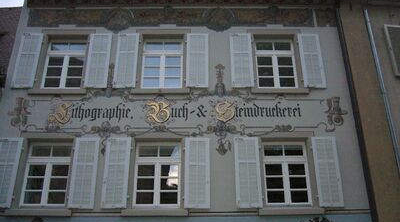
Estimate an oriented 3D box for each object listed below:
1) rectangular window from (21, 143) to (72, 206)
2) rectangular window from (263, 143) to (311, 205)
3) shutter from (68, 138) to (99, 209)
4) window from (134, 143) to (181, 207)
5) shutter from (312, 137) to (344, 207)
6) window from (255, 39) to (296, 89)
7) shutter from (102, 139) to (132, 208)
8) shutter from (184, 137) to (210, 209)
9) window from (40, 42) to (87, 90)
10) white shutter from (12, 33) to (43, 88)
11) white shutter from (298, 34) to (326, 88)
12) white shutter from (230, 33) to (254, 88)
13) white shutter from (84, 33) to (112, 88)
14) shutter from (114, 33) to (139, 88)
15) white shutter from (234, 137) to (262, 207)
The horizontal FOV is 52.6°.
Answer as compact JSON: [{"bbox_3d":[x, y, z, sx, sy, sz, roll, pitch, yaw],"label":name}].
[{"bbox_3d":[-3.880,1.629,10.358,1.135,1.667,0.100,0,-23,0],"label":"rectangular window"},{"bbox_3d":[2.213,1.617,10.392,1.140,1.667,0.100,0,-23,0],"label":"rectangular window"},{"bbox_3d":[-2.816,1.512,9.942,0.586,1.779,0.050,0,-24,-1],"label":"shutter"},{"bbox_3d":[-1.042,1.595,10.091,1.135,1.653,0.100,0,-24,-1],"label":"window"},{"bbox_3d":[3.229,1.535,10.275,0.612,1.823,0.050,0,-23,0],"label":"shutter"},{"bbox_3d":[2.132,-1.295,11.402,1.082,1.533,0.100,0,-24,-1],"label":"window"},{"bbox_3d":[-2.093,1.545,10.245,0.605,1.823,0.050,0,-23,0],"label":"shutter"},{"bbox_3d":[-0.071,1.541,10.256,0.623,1.823,0.050,0,-23,0],"label":"shutter"},{"bbox_3d":[-3.852,-1.317,11.634,1.171,1.554,0.100,0,-23,0],"label":"window"},{"bbox_3d":[-4.754,-1.401,11.215,0.582,1.738,0.050,0,-24,-1],"label":"white shutter"},{"bbox_3d":[3.198,-1.455,11.569,0.586,1.772,0.050,0,-23,0],"label":"white shutter"},{"bbox_3d":[1.190,-1.452,11.558,0.599,1.772,0.050,0,-23,0],"label":"white shutter"},{"bbox_3d":[-2.796,-1.403,11.235,0.595,1.741,0.050,0,-24,-1],"label":"white shutter"},{"bbox_3d":[-2.023,-1.404,11.242,0.591,1.742,0.050,0,-24,-1],"label":"shutter"},{"bbox_3d":[1.187,1.502,9.983,0.593,1.777,0.050,0,-24,-1],"label":"white shutter"}]

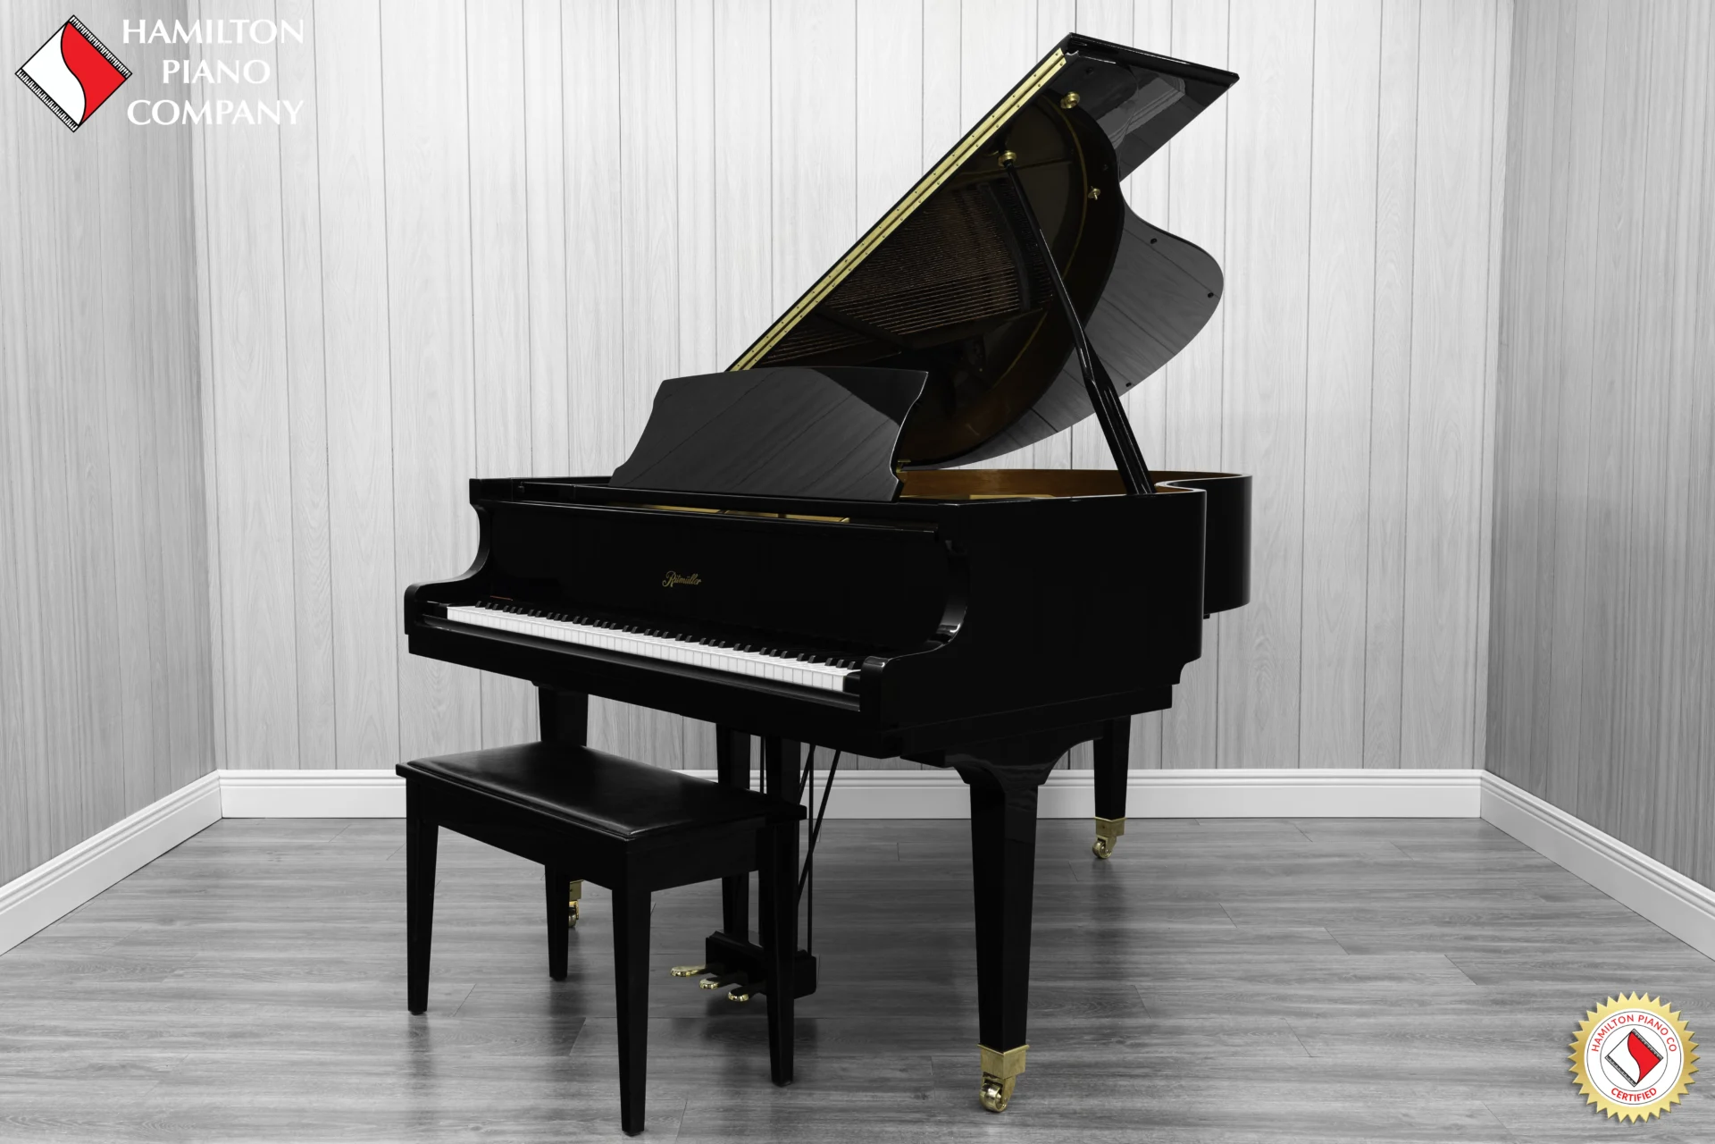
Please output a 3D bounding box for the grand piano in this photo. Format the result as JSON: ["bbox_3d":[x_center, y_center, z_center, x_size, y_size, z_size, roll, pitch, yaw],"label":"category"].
[{"bbox_3d":[0.263,-0.082,3.486,1.910,1.735,1.480,-5,7,-41],"label":"grand piano"}]

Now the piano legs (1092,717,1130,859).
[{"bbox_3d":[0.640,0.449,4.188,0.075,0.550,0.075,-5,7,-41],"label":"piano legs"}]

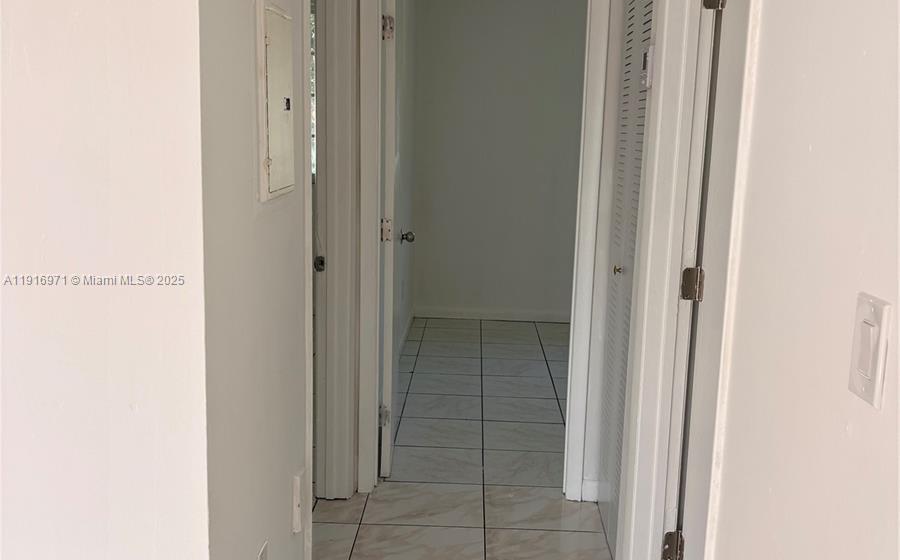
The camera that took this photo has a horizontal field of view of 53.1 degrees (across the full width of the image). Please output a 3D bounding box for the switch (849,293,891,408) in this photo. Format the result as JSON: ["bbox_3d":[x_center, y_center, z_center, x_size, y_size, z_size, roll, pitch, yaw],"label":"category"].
[{"bbox_3d":[0.492,0.082,1.061,0.010,0.122,0.074,2,10,1],"label":"switch"}]

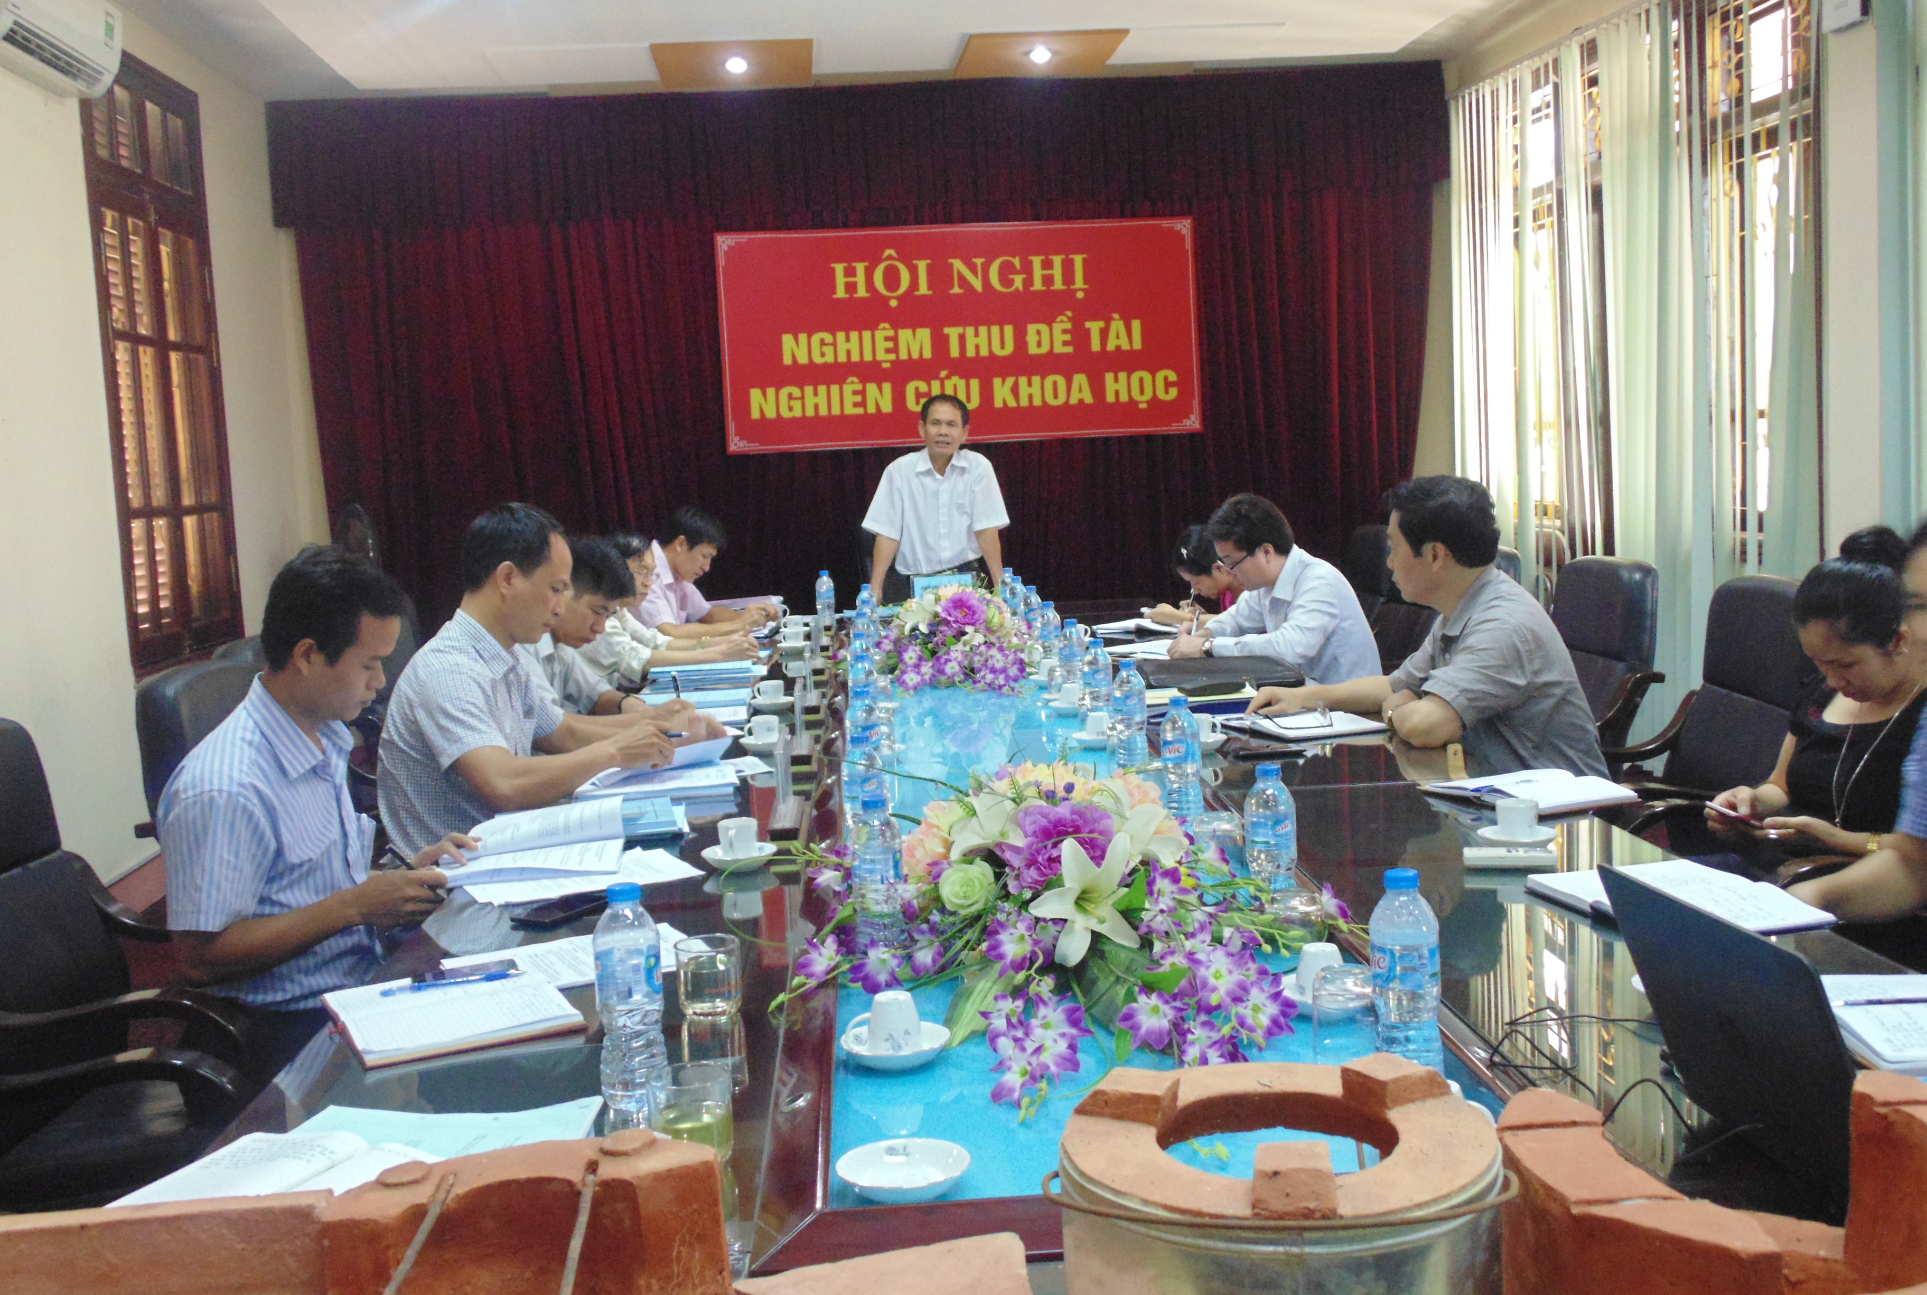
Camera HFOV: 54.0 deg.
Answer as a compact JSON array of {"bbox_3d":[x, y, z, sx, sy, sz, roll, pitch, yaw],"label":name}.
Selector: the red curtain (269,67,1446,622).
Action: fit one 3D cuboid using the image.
[{"bbox_3d":[-0.390,-1.117,9.177,5.609,3.162,0.200,-3,6,-3],"label":"red curtain"}]

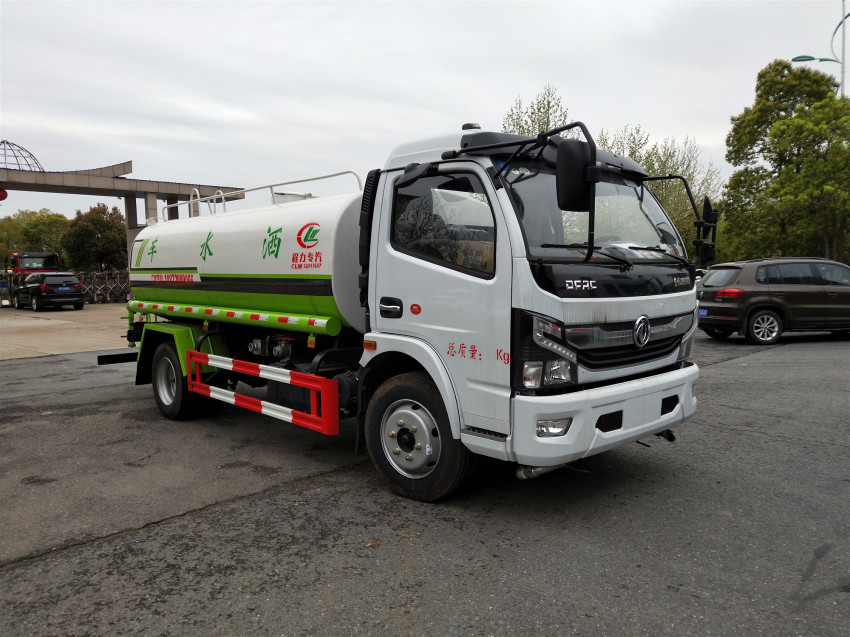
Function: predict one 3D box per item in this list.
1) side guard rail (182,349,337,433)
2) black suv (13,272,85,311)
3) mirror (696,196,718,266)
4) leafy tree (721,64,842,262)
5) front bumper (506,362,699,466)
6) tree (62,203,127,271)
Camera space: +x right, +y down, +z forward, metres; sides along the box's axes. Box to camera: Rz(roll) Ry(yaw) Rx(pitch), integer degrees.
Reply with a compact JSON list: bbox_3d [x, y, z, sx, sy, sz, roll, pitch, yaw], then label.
[{"bbox_3d":[-1.338,0.517,4.751,0.123,0.366,2.128,-4,5,-44],"label":"side guard rail"},{"bbox_3d":[-18.503,-1.320,30.000,1.930,1.760,4.850,-4,5,-44],"label":"black suv"},{"bbox_3d":[1.996,-0.612,4.345,0.140,0.490,0.190,2,4,25],"label":"mirror"},{"bbox_3d":[14.103,-5.220,24.333,4.442,9.918,4.442,2,4,30],"label":"leafy tree"},{"bbox_3d":[1.206,0.536,3.726,1.948,0.385,0.247,-4,5,-44],"label":"front bumper"},{"bbox_3d":[-23.620,-4.892,44.231,4.330,6.865,4.330,-2,4,-28],"label":"tree"}]

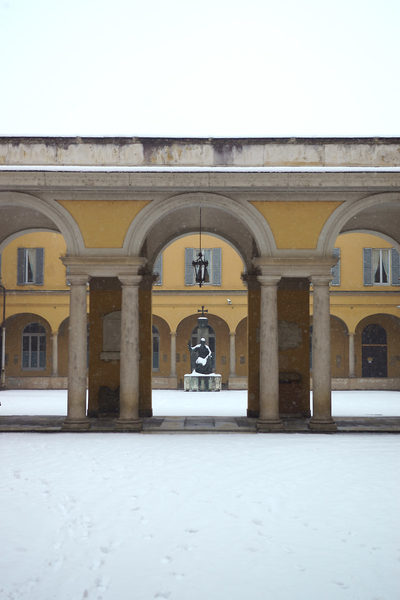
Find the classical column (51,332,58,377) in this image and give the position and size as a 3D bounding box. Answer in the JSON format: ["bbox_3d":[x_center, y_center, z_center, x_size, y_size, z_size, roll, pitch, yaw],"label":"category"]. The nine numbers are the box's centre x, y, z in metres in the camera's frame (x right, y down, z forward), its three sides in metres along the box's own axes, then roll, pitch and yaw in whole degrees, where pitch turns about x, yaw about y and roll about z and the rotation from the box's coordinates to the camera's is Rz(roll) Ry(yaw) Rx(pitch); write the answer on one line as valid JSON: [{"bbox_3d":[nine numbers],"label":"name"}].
[{"bbox_3d":[-8.180,3.068,49.033,0.360,2.560,0.360,0,-4,0],"label":"classical column"}]

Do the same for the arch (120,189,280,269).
[{"bbox_3d":[0.001,-1.700,21.018,3.694,1.776,0.600,0,-4,0],"label":"arch"}]

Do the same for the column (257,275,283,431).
[{"bbox_3d":[1.613,1.208,19.964,0.599,3.537,0.599,0,-4,0],"label":"column"}]

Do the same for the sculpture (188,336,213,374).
[{"bbox_3d":[0.035,3.038,46.877,1.266,1.957,1.150,0,-4,0],"label":"sculpture"}]

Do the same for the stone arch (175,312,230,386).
[{"bbox_3d":[0.194,2.695,46.123,2.890,4.011,0.500,0,-4,0],"label":"stone arch"}]

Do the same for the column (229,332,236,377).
[{"bbox_3d":[1.739,2.913,46.008,0.356,2.342,0.356,0,-4,0],"label":"column"}]

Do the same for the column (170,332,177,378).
[{"bbox_3d":[-1.471,3.069,49.035,0.360,2.560,0.360,0,-4,0],"label":"column"}]

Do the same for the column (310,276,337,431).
[{"bbox_3d":[2.845,1.215,19.963,0.599,3.537,0.599,0,-4,0],"label":"column"}]

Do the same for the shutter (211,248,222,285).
[{"bbox_3d":[0.921,-1.758,46.117,0.479,1.978,0.060,0,-4,0],"label":"shutter"}]

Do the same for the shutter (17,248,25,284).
[{"bbox_3d":[-9.515,-1.763,46.118,0.372,1.968,0.060,0,-4,0],"label":"shutter"}]

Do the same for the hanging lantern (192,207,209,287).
[{"bbox_3d":[0.013,-1.335,21.836,0.403,2.046,0.403,0,-4,0],"label":"hanging lantern"}]

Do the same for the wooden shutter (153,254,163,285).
[{"bbox_3d":[-2.377,-1.867,49.066,0.509,2.104,0.060,0,-4,0],"label":"wooden shutter"}]

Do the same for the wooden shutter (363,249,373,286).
[{"bbox_3d":[8.951,-1.731,46.116,0.458,2.032,0.060,0,-4,0],"label":"wooden shutter"}]

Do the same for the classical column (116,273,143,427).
[{"bbox_3d":[-1.663,1.249,20.763,0.650,3.673,0.650,0,-4,0],"label":"classical column"}]

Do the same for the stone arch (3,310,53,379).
[{"bbox_3d":[-9.665,2.575,49.062,2.705,3.658,0.450,0,-4,0],"label":"stone arch"}]

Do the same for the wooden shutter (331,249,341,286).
[{"bbox_3d":[7.269,-1.744,46.117,0.458,2.005,0.060,0,-4,0],"label":"wooden shutter"}]

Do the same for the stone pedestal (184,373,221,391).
[{"bbox_3d":[0.146,4.455,46.754,1.933,0.918,1.700,0,-4,0],"label":"stone pedestal"}]

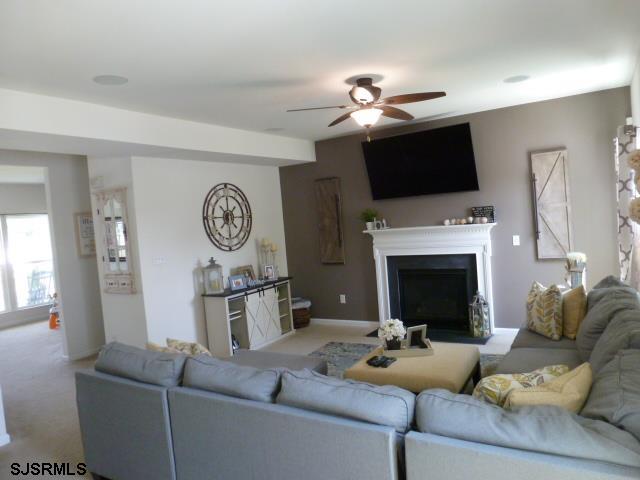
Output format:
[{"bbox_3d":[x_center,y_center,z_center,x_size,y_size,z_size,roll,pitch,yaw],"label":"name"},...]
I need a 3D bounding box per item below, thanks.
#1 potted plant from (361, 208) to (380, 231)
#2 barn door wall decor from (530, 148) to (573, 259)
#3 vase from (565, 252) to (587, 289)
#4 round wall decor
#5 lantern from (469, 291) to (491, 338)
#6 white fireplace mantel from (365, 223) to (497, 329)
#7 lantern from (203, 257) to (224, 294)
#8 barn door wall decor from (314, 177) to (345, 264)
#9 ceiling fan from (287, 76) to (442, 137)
[{"bbox_3d":[0.692,-0.281,6.140,0.222,0.297,0.202,-2,4,32],"label":"potted plant"},{"bbox_3d":[2.631,-0.395,5.027,0.378,1.240,0.050,-2,4,32],"label":"barn door wall decor"},{"bbox_3d":[2.627,0.333,4.557,0.215,0.415,0.215,-2,4,33],"label":"vase"},{"bbox_3d":[-1.216,-0.305,6.012,0.040,0.922,0.927,-2,4,32],"label":"round wall decor"},{"bbox_3d":[1.948,0.901,5.401,0.192,0.539,0.186,-5,3,-1],"label":"lantern"},{"bbox_3d":[1.428,0.533,5.781,1.698,1.399,0.222,-2,4,32],"label":"white fireplace mantel"},{"bbox_3d":[-1.326,0.442,5.584,0.192,0.479,0.176,-5,3,-11],"label":"lantern"},{"bbox_3d":[0.168,-0.274,6.583,0.388,1.245,0.050,-2,4,32],"label":"barn door wall decor"},{"bbox_3d":[0.381,-1.077,3.633,1.290,0.460,1.290,-2,4,32],"label":"ceiling fan"}]

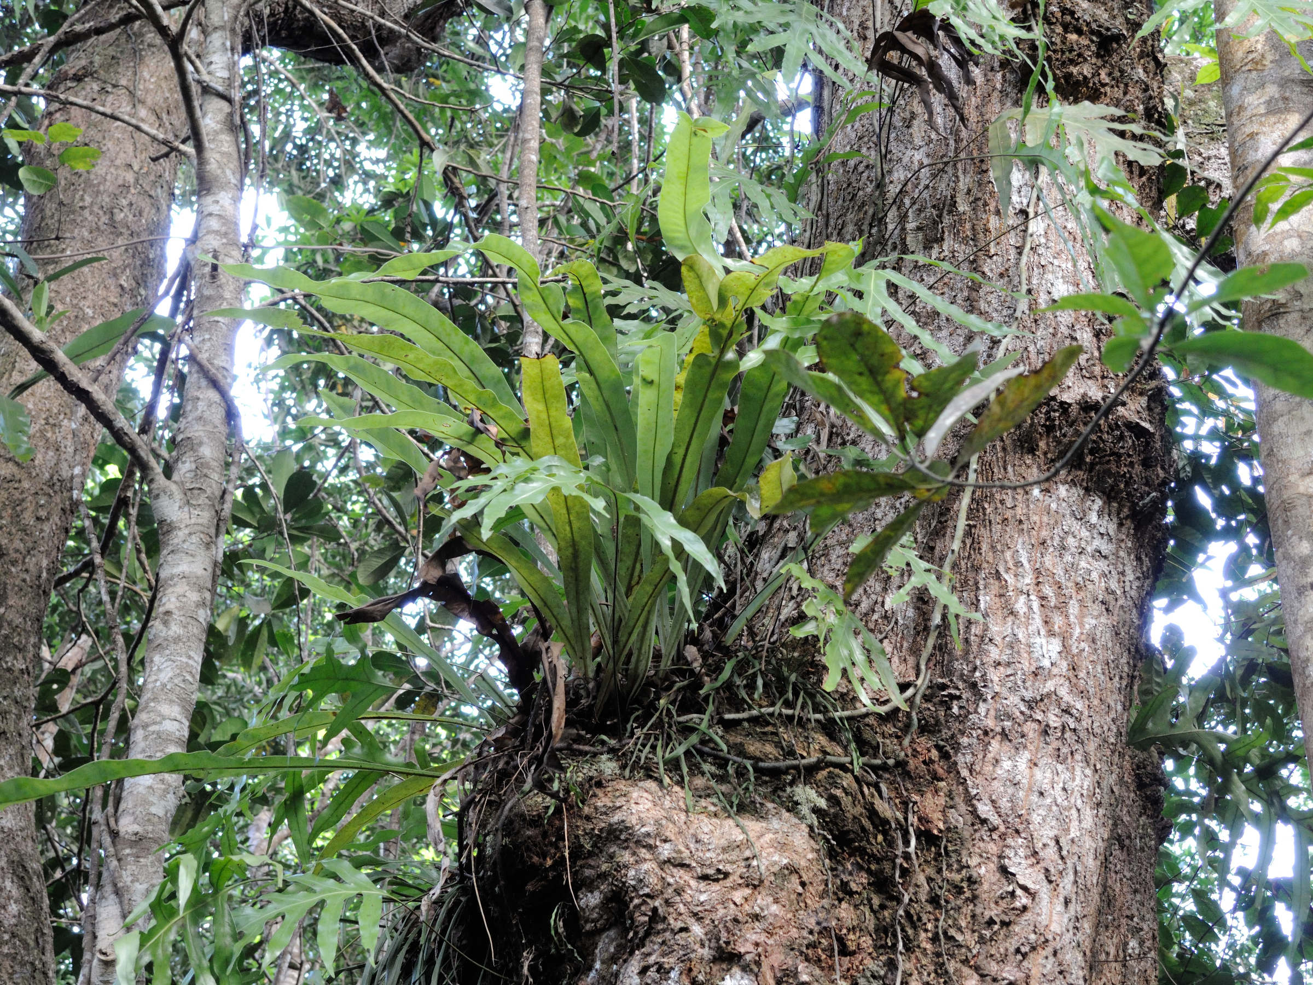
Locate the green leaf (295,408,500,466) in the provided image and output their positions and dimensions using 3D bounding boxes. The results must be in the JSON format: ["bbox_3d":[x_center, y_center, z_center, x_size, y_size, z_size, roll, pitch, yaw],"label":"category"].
[{"bbox_3d":[-0.434,-0.093,4.200,0.354,0.052,0.080,10,11,-6],"label":"green leaf"}]

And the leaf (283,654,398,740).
[{"bbox_3d":[-0.527,0.343,4.200,0.193,0.146,0.070,6,6,-8],"label":"leaf"}]

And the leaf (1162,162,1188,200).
[{"bbox_3d":[0.975,-0.586,4.700,0.048,0.073,0.040,-5,-22,13],"label":"leaf"}]

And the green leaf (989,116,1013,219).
[{"bbox_3d":[0.578,-0.545,4.200,0.038,0.179,0.030,-5,0,9],"label":"green leaf"}]

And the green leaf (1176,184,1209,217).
[{"bbox_3d":[1.006,-0.548,4.700,0.062,0.062,0.040,-5,-22,14],"label":"green leaf"}]

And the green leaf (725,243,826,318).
[{"bbox_3d":[0.194,-0.347,4.100,0.193,0.076,0.070,-36,11,6],"label":"green leaf"}]

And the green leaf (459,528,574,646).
[{"bbox_3d":[-0.234,0.156,4.150,0.048,0.276,0.060,-41,0,4],"label":"green leaf"}]

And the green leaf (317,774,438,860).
[{"bbox_3d":[-0.471,0.545,4.200,0.244,0.041,0.060,-38,7,-11],"label":"green leaf"}]

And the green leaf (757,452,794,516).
[{"bbox_3d":[0.193,-0.013,4.050,0.056,0.100,0.040,11,-8,0],"label":"green leaf"}]

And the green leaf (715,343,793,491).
[{"bbox_3d":[0.162,-0.125,4.150,0.068,0.259,0.060,23,-6,-3],"label":"green leaf"}]

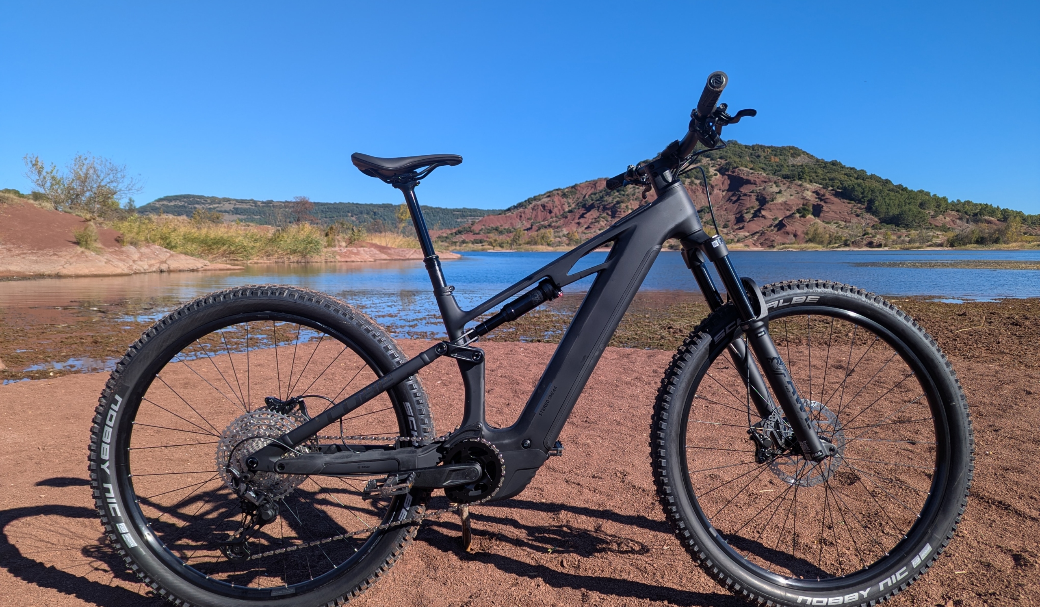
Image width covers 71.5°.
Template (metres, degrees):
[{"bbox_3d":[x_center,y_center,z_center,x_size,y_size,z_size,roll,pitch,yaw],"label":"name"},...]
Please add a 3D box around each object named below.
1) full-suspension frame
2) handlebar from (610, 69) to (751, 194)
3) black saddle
[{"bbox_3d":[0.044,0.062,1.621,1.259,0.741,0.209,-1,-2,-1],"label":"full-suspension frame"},{"bbox_3d":[0.348,-0.329,1.647,0.149,0.124,0.776,0,-4,-7],"label":"handlebar"},{"bbox_3d":[-0.250,-0.303,1.628,0.249,0.075,0.146,-1,-2,-1],"label":"black saddle"}]

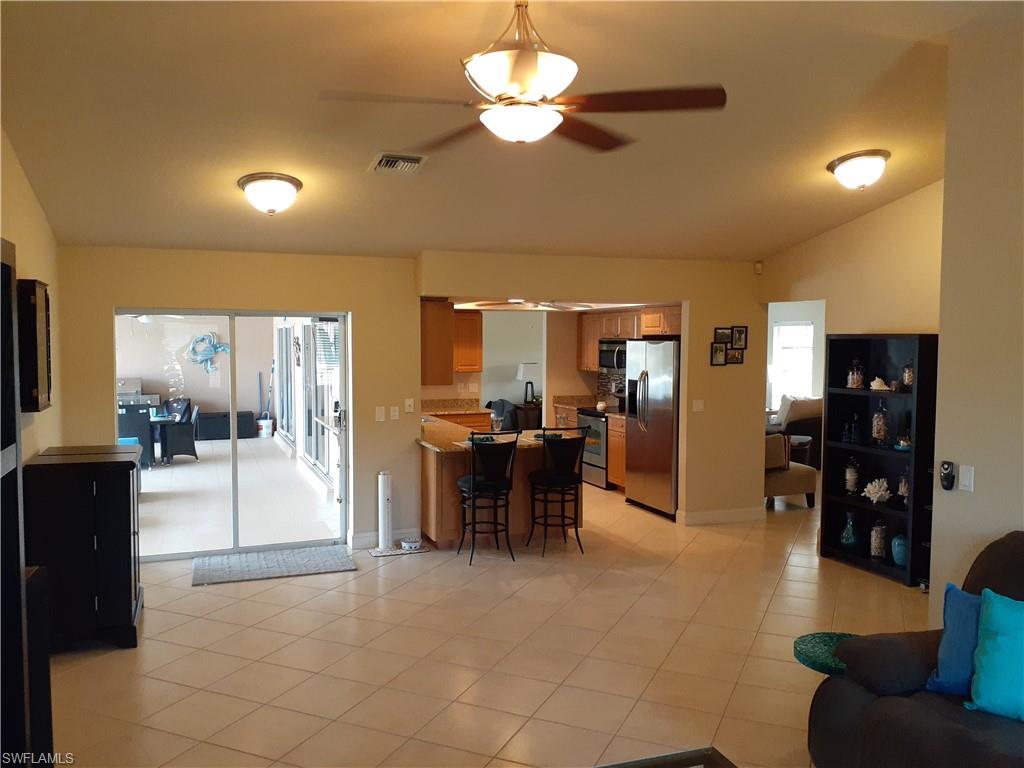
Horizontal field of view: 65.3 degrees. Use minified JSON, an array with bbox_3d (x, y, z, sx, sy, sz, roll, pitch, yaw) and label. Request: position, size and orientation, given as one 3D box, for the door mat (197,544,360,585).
[{"bbox_3d":[-1.877,1.423,6.337,1.210,0.016,0.780,-1,3,-21],"label":"door mat"}]

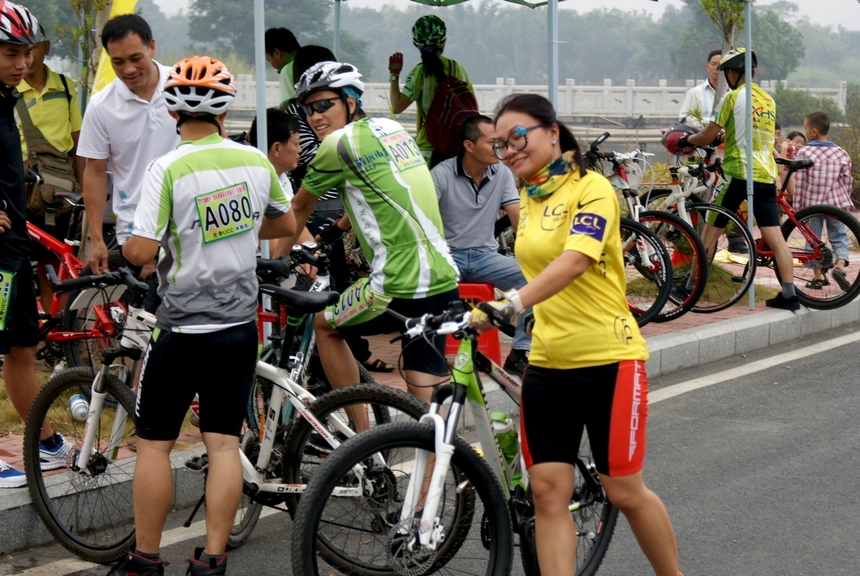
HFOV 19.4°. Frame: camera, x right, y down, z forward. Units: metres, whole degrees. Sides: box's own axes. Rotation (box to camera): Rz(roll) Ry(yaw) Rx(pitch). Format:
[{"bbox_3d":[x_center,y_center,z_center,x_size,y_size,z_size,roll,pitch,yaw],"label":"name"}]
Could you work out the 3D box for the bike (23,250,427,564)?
[{"bbox_3d":[-0.641,0.454,8.530,1.670,1.020,0.620,1,5,19],"label":"bike"}]

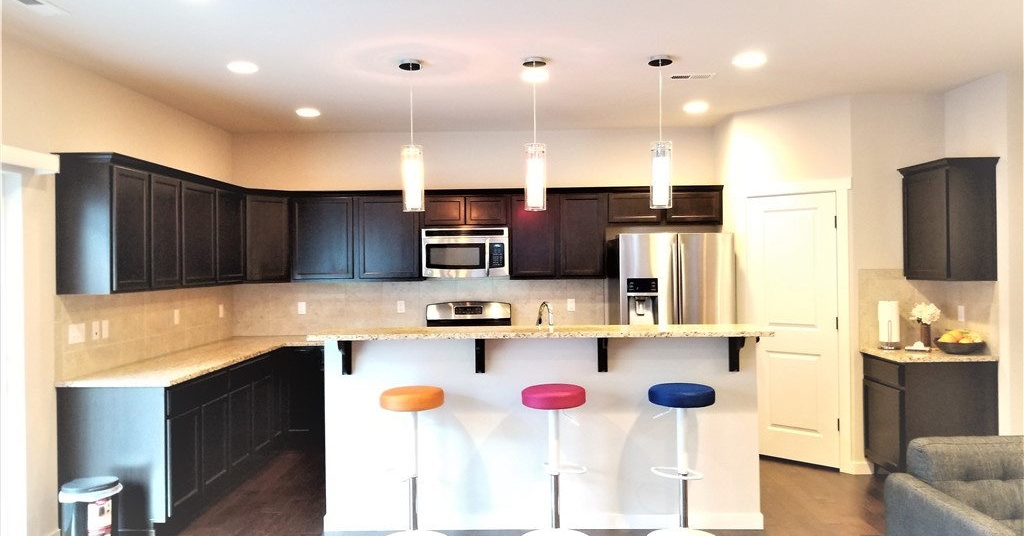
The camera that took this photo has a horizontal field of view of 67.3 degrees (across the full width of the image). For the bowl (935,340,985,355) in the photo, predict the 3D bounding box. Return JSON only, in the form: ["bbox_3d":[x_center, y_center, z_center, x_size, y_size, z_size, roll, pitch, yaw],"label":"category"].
[{"bbox_3d":[2.970,0.534,5.112,0.290,0.086,0.290,-1,0,1],"label":"bowl"}]

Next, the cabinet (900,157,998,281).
[{"bbox_3d":[2.974,-0.311,5.264,0.343,0.795,0.625,-1,0,1],"label":"cabinet"}]

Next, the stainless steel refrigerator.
[{"bbox_3d":[1.319,0.617,6.438,0.905,1.773,0.850,-1,0,1],"label":"stainless steel refrigerator"}]

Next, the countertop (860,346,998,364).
[{"bbox_3d":[2.843,0.595,5.280,0.623,0.037,0.615,-1,0,1],"label":"countertop"}]

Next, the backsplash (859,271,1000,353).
[{"bbox_3d":[2.810,0.303,5.249,0.630,0.550,0.570,-1,0,1],"label":"backsplash"}]

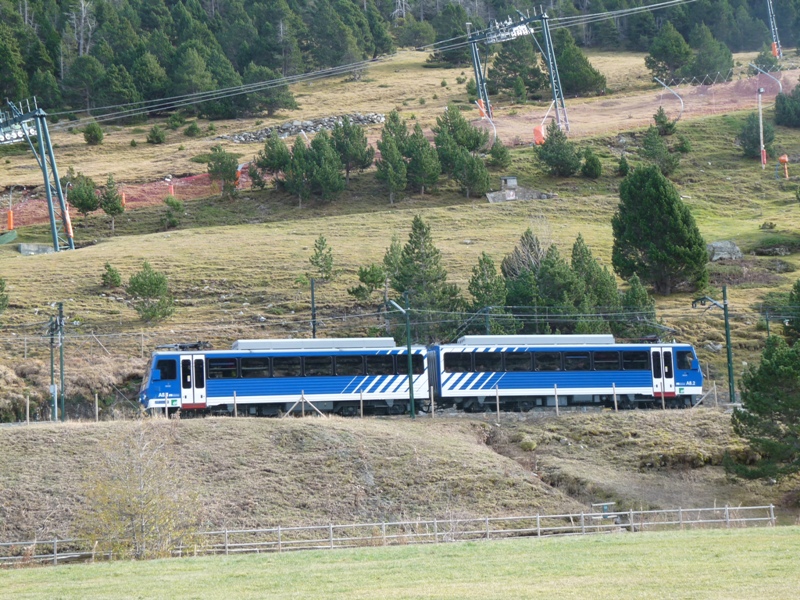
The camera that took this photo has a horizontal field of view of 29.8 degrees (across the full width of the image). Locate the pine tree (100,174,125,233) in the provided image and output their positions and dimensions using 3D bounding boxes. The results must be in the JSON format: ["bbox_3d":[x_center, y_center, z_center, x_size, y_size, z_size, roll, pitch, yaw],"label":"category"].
[{"bbox_3d":[-24.115,-8.052,126.000,2.013,4.899,2.013,-2,-6,0],"label":"pine tree"}]

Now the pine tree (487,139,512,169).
[{"bbox_3d":[9.737,-14.385,147.000,2.417,3.034,2.417,-3,-6,0],"label":"pine tree"}]

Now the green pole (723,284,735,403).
[{"bbox_3d":[17.729,2.399,81.000,0.250,6.300,0.250,-3,-6,0],"label":"green pole"}]

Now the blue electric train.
[{"bbox_3d":[1.582,4.078,82.451,31.000,4.050,2.600,0,-5,-13],"label":"blue electric train"}]

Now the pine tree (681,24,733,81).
[{"bbox_3d":[39.063,-31.425,191.451,6.360,7.850,6.360,-2,-7,0],"label":"pine tree"}]

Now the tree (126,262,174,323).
[{"bbox_3d":[-16.111,-0.484,97.000,3.000,4.100,2.900,-2,-5,0],"label":"tree"}]

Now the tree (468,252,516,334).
[{"bbox_3d":[5.480,-0.148,89.000,2.759,5.332,2.759,-3,-6,0],"label":"tree"}]

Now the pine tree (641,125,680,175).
[{"bbox_3d":[24.451,-14.126,141.000,3.567,4.881,3.567,-3,-6,0],"label":"pine tree"}]

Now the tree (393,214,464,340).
[{"bbox_3d":[1.658,-1.158,94.000,4.500,8.400,4.400,-2,-5,0],"label":"tree"}]

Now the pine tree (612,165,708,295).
[{"bbox_3d":[17.168,-4.668,98.999,6.230,8.680,6.230,-2,-7,0],"label":"pine tree"}]

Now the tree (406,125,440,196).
[{"bbox_3d":[2.037,-12.720,136.000,3.096,6.518,3.096,-3,-6,0],"label":"tree"}]

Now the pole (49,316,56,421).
[{"bbox_3d":[-18.480,3.701,80.000,0.220,5.600,0.220,-2,-5,0],"label":"pole"}]

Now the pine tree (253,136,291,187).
[{"bbox_3d":[-12.379,-13.651,147.000,3.719,5.619,3.719,-2,-6,0],"label":"pine tree"}]

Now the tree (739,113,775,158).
[{"bbox_3d":[35.123,-16.207,148.000,3.547,4.532,3.547,-3,-6,0],"label":"tree"}]

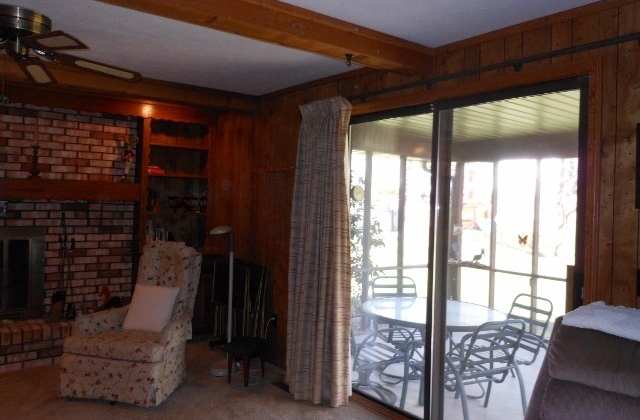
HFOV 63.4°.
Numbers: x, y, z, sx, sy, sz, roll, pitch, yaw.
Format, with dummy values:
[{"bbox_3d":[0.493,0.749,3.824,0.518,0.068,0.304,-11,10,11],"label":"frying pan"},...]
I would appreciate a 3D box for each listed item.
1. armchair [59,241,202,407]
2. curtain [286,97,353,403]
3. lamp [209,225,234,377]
[{"bbox_3d":[-1.393,0.837,3.989,0.730,1.050,0.850,2,1,10],"label":"armchair"},{"bbox_3d":[-0.019,0.288,3.835,0.220,2.180,0.520,1,1,-37],"label":"curtain"},{"bbox_3d":[-0.811,0.748,4.342,0.200,1.250,0.170,1,1,-14],"label":"lamp"}]

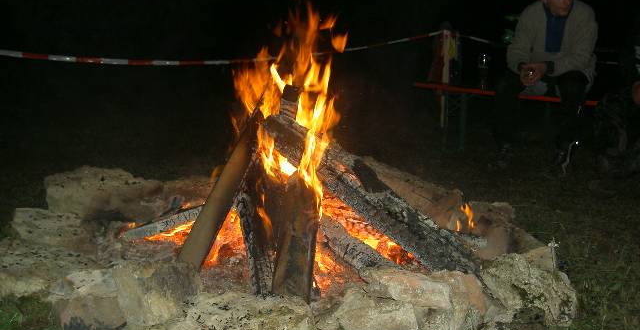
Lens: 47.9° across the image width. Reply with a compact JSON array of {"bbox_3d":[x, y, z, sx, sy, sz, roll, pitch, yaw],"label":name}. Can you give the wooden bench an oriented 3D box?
[{"bbox_3d":[1.315,-0.281,5.146,0.270,0.480,1.680,-6,12,-35],"label":"wooden bench"}]

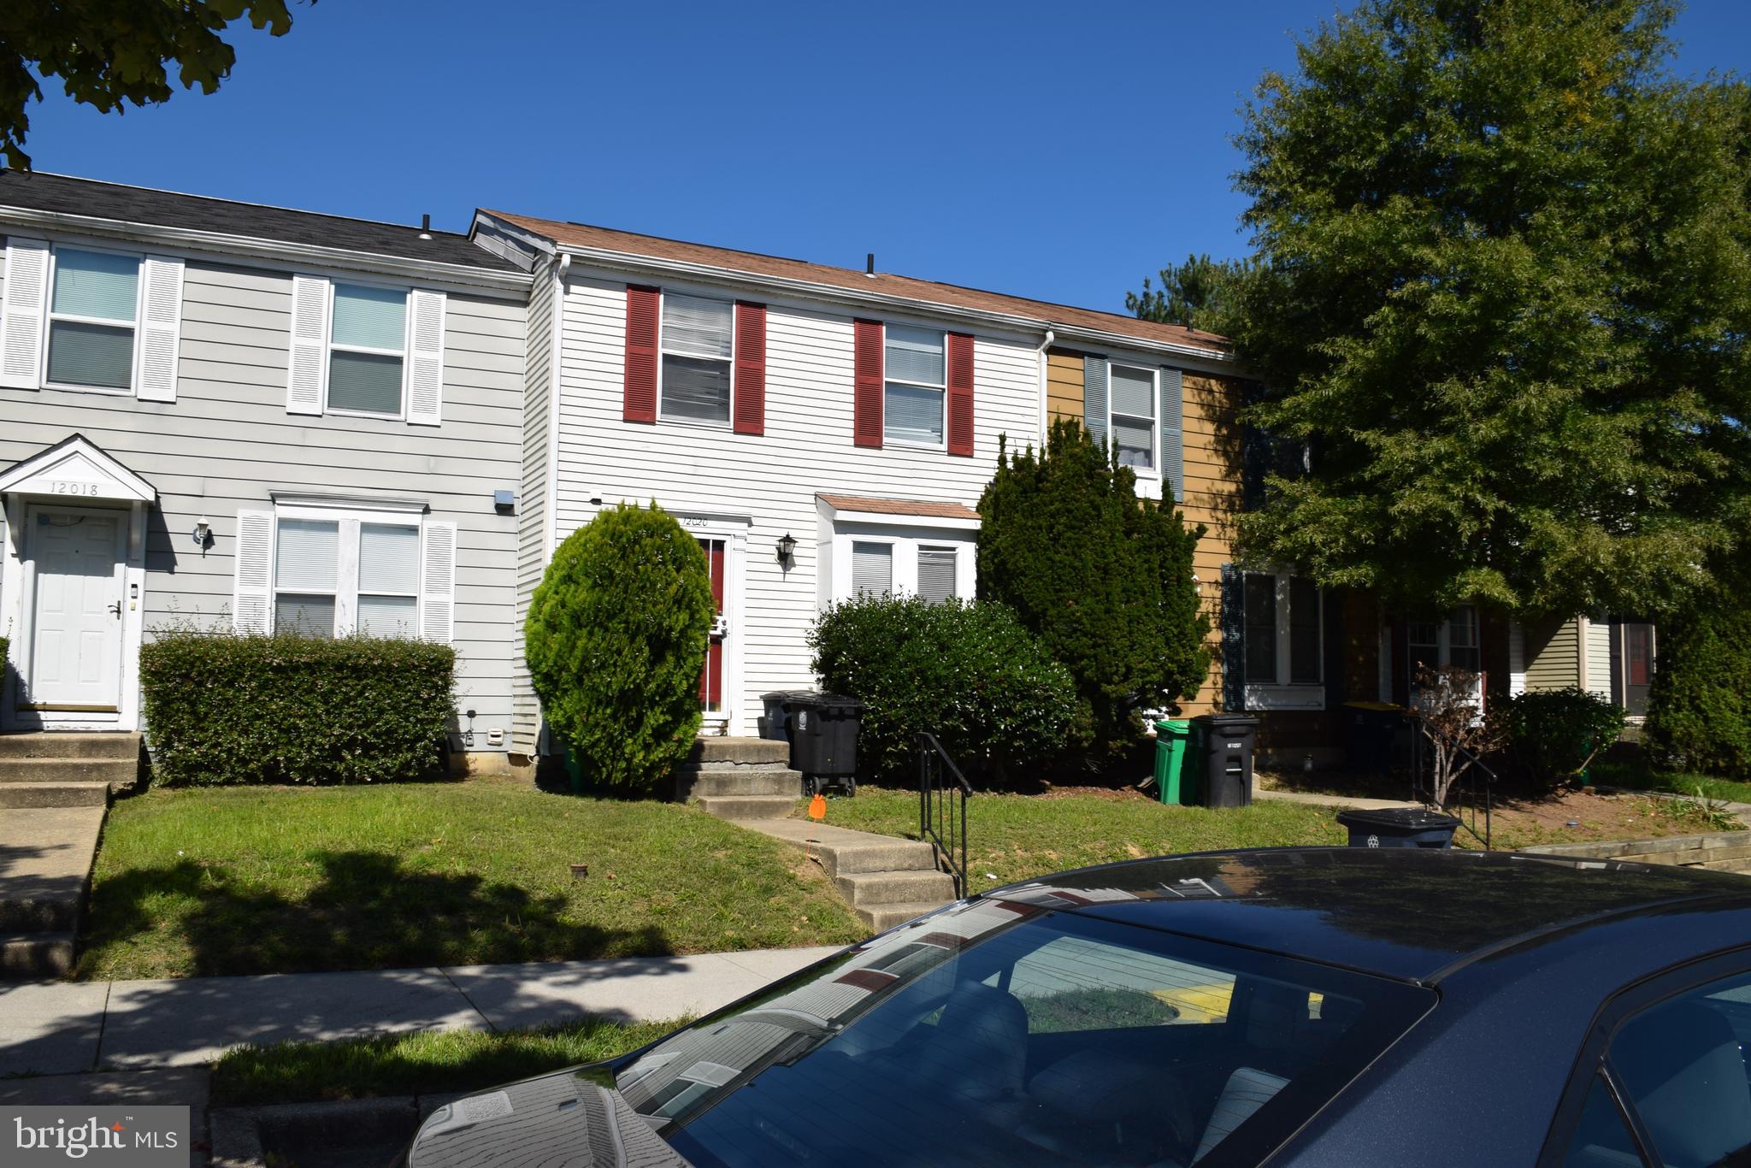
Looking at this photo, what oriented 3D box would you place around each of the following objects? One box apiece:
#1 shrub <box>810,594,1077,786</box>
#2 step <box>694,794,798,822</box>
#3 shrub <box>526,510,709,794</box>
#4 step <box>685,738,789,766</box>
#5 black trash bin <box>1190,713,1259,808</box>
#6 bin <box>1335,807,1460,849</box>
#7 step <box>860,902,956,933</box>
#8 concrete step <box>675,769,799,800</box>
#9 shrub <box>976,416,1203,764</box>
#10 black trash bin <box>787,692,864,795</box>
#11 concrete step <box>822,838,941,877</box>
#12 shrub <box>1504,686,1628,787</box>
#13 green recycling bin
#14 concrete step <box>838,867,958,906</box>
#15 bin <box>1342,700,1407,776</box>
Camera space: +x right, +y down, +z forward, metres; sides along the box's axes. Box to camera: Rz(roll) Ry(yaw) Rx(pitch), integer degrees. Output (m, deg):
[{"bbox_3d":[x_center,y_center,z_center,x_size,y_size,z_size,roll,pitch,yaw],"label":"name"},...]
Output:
[{"bbox_3d":[0.851,1.204,14.462,3.000,2.100,1.700,3,-6,-25],"label":"shrub"},{"bbox_3d":[-1.278,2.211,12.901,0.890,0.200,0.330,3,-6,-25],"label":"step"},{"bbox_3d":[-2.436,0.619,12.675,1.750,2.750,1.700,3,-6,-25],"label":"shrub"},{"bbox_3d":[-1.618,1.769,13.734,1.230,0.250,0.850,3,-6,-25],"label":"step"},{"bbox_3d":[4.067,1.996,15.250,0.620,1.060,0.700,2,-6,-14],"label":"black trash bin"},{"bbox_3d":[3.706,2.173,9.300,0.560,1.050,0.650,4,-7,-33],"label":"bin"},{"bbox_3d":[0.296,2.369,9.276,0.850,0.170,0.370,3,-6,-25],"label":"step"},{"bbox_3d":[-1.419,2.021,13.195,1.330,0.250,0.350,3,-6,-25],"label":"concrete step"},{"bbox_3d":[2.521,0.263,15.067,2.600,4.100,2.300,3,-6,-25],"label":"shrub"},{"bbox_3d":[-0.527,1.644,13.850,0.640,1.070,0.700,4,-6,-33],"label":"black trash bin"},{"bbox_3d":[0.035,2.220,10.637,0.870,0.220,0.330,3,-6,-25],"label":"concrete step"},{"bbox_3d":[9.063,2.043,17.363,1.500,1.320,1.400,3,-6,-25],"label":"shrub"},{"bbox_3d":[3.618,2.092,15.400,0.500,0.980,0.580,1,-6,-10],"label":"green recycling bin"},{"bbox_3d":[0.143,2.235,9.616,0.850,0.170,0.380,3,-6,-25],"label":"concrete step"},{"bbox_3d":[6.802,2.077,17.948,0.610,1.030,0.690,3,-6,-27],"label":"bin"}]

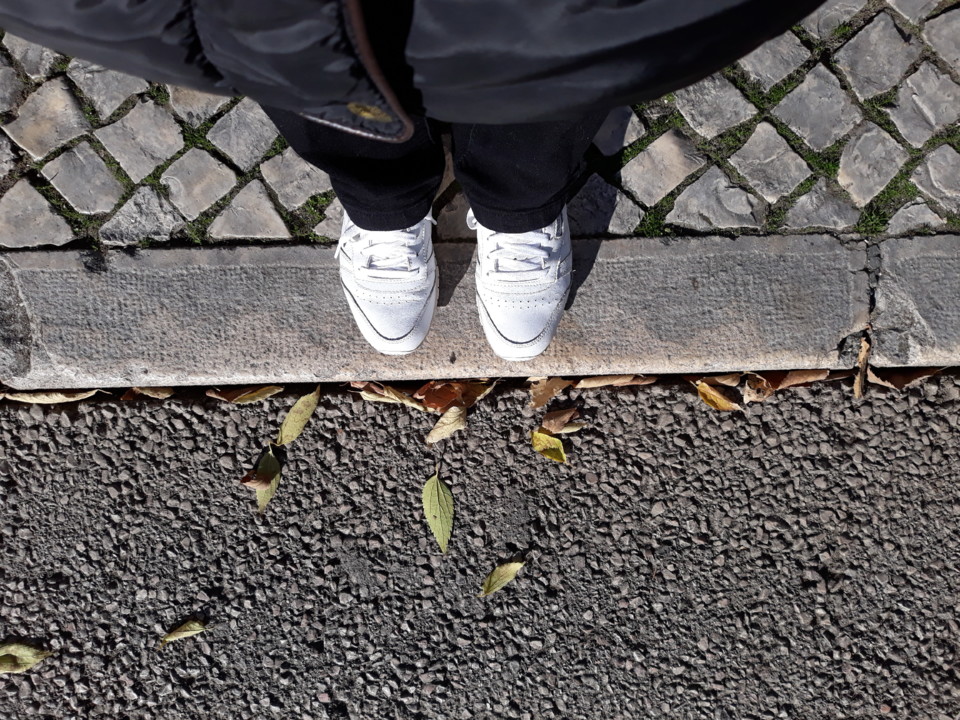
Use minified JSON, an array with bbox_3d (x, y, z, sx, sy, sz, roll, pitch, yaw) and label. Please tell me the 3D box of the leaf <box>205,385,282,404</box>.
[{"bbox_3d":[-0.294,0.043,0.935,0.094,0.025,0.027,-1,87,-1],"label":"leaf"}]

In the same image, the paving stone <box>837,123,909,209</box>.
[{"bbox_3d":[0.463,-0.235,0.932,0.065,0.065,0.087,43,87,1],"label":"paving stone"}]

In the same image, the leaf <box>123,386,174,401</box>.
[{"bbox_3d":[-0.395,0.038,0.892,0.065,0.018,0.019,-1,86,-1],"label":"leaf"}]

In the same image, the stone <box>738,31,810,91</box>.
[{"bbox_3d":[0.353,-0.366,0.936,0.074,0.065,0.056,-40,89,-3],"label":"stone"}]

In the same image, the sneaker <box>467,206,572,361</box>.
[{"bbox_3d":[0.051,-0.145,0.832,0.107,0.105,0.285,1,87,-1],"label":"sneaker"}]

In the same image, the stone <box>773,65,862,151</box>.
[{"bbox_3d":[0.383,-0.281,0.873,0.079,0.050,0.073,-41,88,-4],"label":"stone"}]

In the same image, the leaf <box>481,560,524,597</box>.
[{"bbox_3d":[0.026,0.273,0.944,0.070,0.013,0.021,-39,84,-7],"label":"leaf"}]

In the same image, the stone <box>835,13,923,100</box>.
[{"bbox_3d":[0.451,-0.347,0.880,0.092,0.050,0.064,-38,88,-3],"label":"stone"}]

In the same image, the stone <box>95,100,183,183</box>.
[{"bbox_3d":[-0.399,-0.260,0.912,0.073,0.065,0.081,-40,89,-3],"label":"stone"}]

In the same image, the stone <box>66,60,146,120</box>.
[{"bbox_3d":[-0.481,-0.359,0.992,0.072,0.060,0.093,-36,84,-6],"label":"stone"}]

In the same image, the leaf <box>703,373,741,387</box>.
[{"bbox_3d":[0.336,0.031,1.037,0.057,0.015,0.017,-8,86,-3],"label":"leaf"}]

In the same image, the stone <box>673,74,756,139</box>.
[{"bbox_3d":[0.303,-0.331,1.011,0.080,0.062,0.090,-41,88,-5],"label":"stone"}]

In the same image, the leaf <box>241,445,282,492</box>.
[{"bbox_3d":[-0.255,0.133,0.894,0.034,0.018,0.055,34,86,1],"label":"leaf"}]

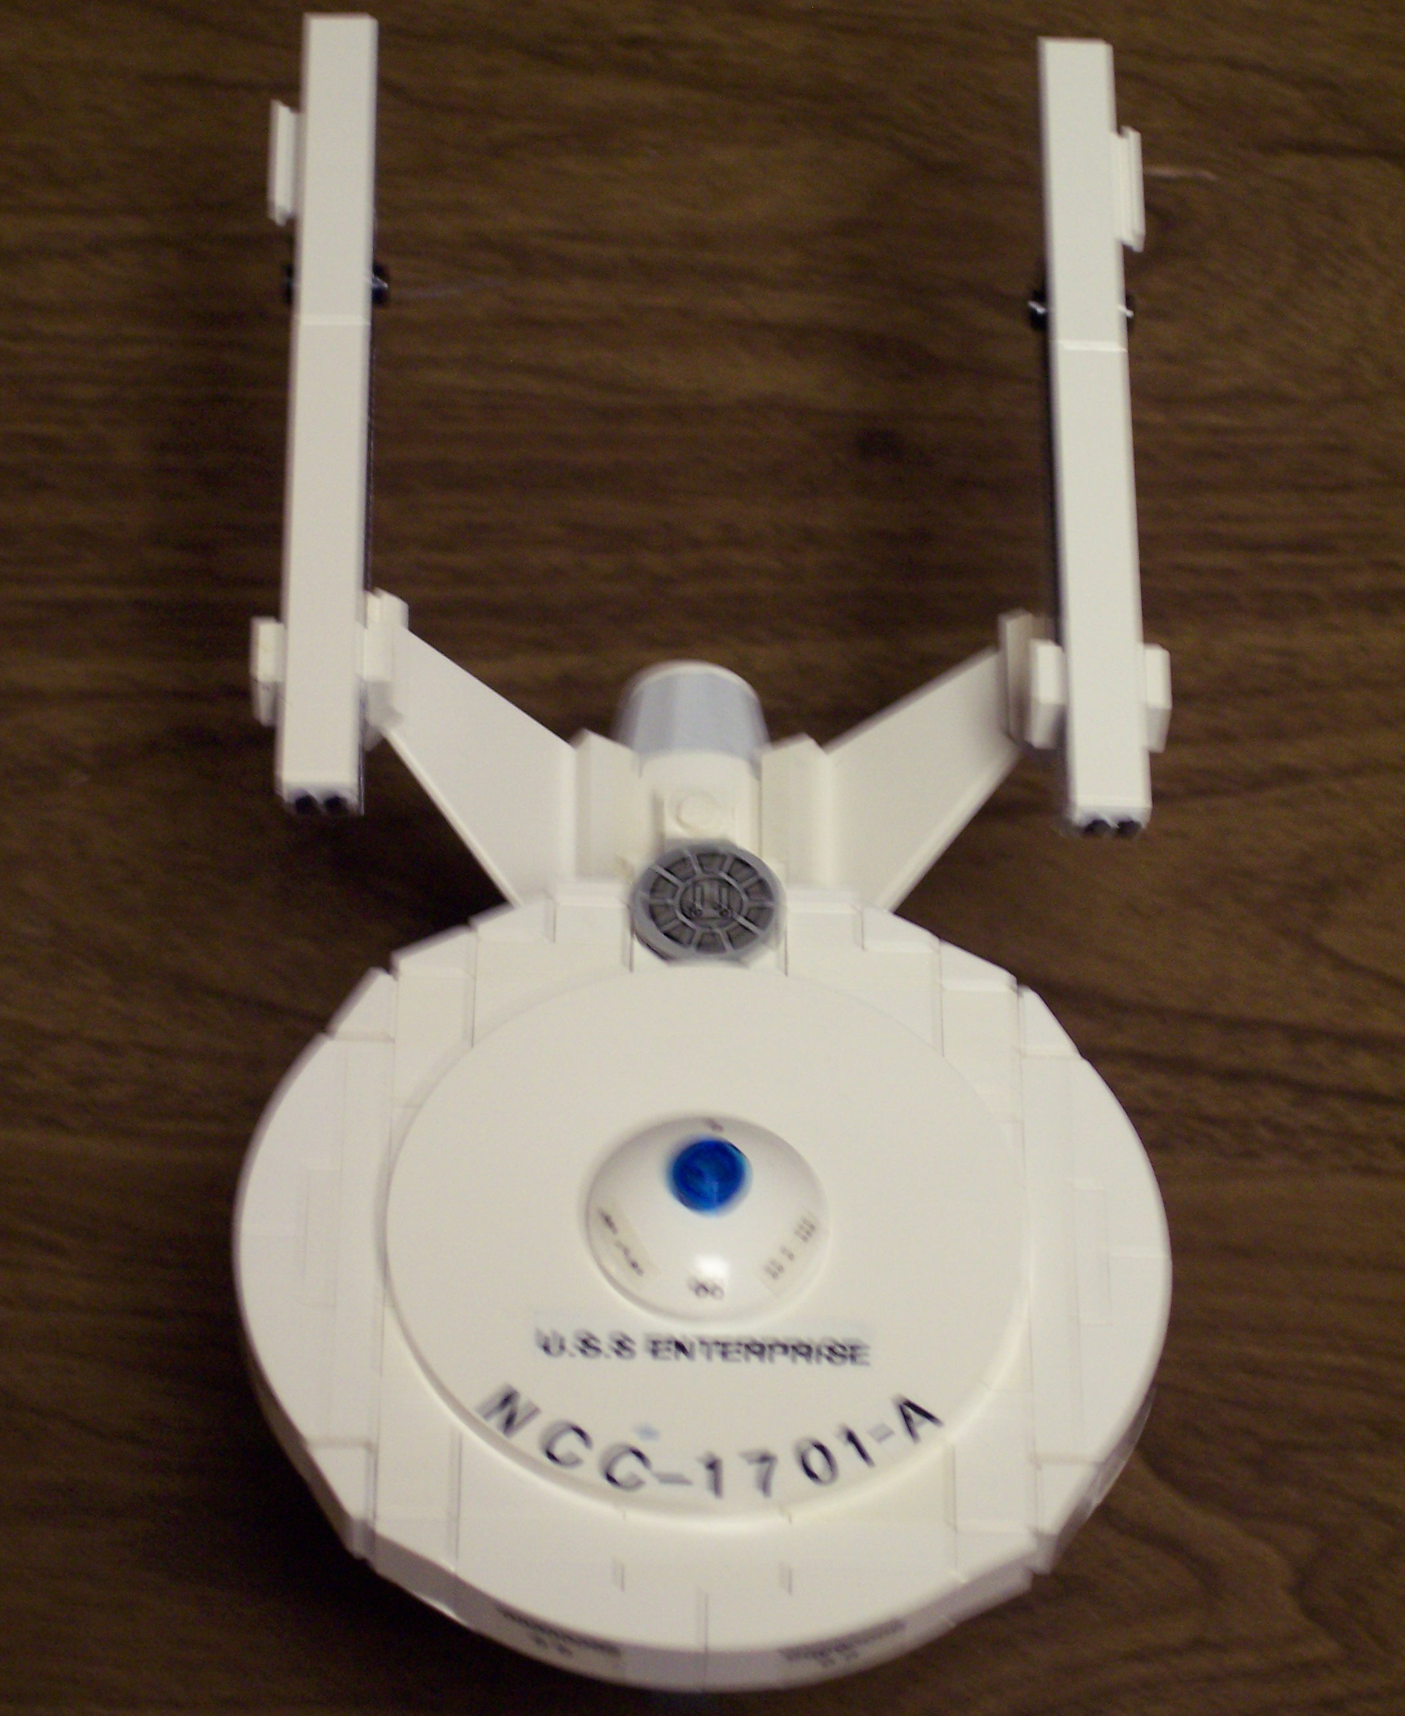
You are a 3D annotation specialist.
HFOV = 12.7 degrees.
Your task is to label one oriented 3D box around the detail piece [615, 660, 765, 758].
[{"bbox_3d":[-0.001,-0.013,0.725,0.017,0.017,0.014,1,54,-1],"label":"detail piece"}]

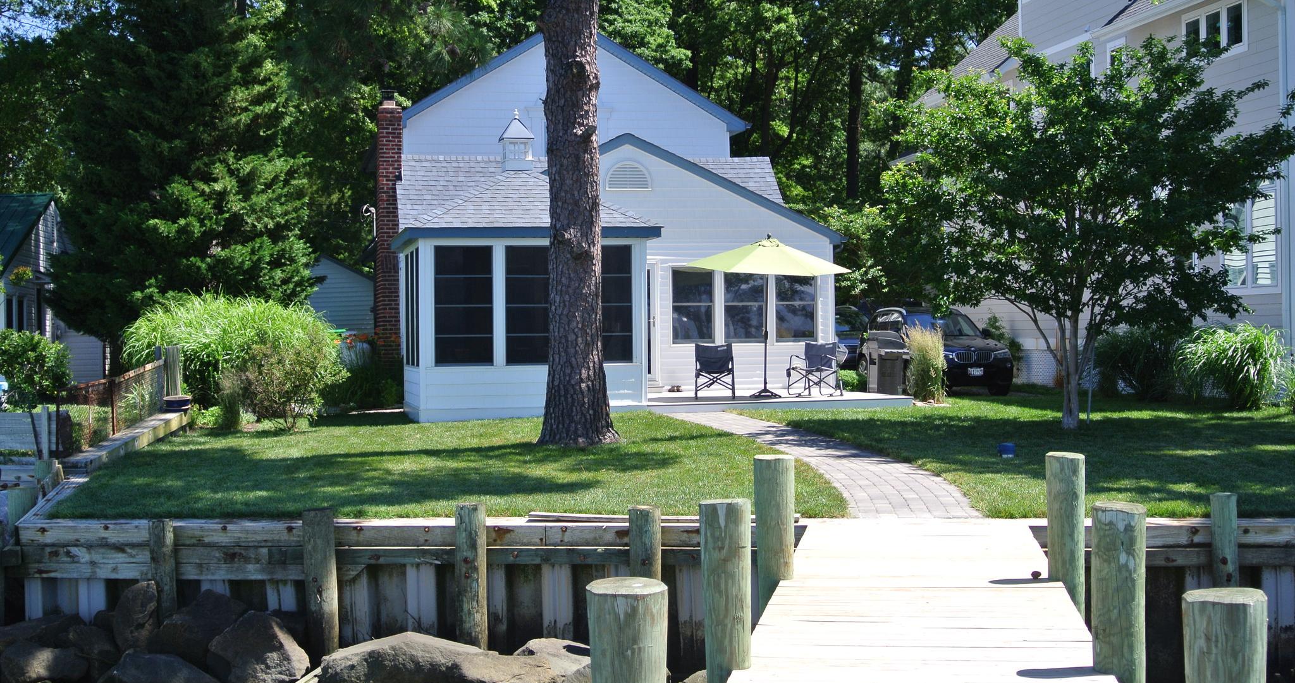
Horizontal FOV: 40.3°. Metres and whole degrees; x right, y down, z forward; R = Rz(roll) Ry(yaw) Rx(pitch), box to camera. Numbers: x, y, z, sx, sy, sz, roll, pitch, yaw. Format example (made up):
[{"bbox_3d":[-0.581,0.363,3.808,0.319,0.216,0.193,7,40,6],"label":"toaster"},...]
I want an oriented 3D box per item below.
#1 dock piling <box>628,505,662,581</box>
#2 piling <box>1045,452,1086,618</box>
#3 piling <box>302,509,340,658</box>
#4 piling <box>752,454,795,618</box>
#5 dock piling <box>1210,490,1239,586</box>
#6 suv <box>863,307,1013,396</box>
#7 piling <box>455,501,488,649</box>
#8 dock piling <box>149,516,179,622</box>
[{"bbox_3d":[-0.017,1.920,14.650,0.255,1.100,0.255,-1,0,0],"label":"dock piling"},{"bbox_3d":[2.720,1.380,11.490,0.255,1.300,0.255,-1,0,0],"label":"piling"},{"bbox_3d":[-2.764,2.090,14.950,0.262,1.350,0.262,-1,0,0],"label":"piling"},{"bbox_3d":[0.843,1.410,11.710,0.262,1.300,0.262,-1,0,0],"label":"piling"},{"bbox_3d":[4.617,1.795,14.130,0.212,1.150,0.212,-1,0,0],"label":"dock piling"},{"bbox_3d":[5.530,0.140,34.400,1.890,1.660,4.650,-1,2,-11],"label":"suv"},{"bbox_3d":[-1.477,2.040,14.800,0.252,1.350,0.252,-1,0,0],"label":"piling"},{"bbox_3d":[-4.142,2.050,15.100,0.213,1.050,0.213,-1,0,0],"label":"dock piling"}]

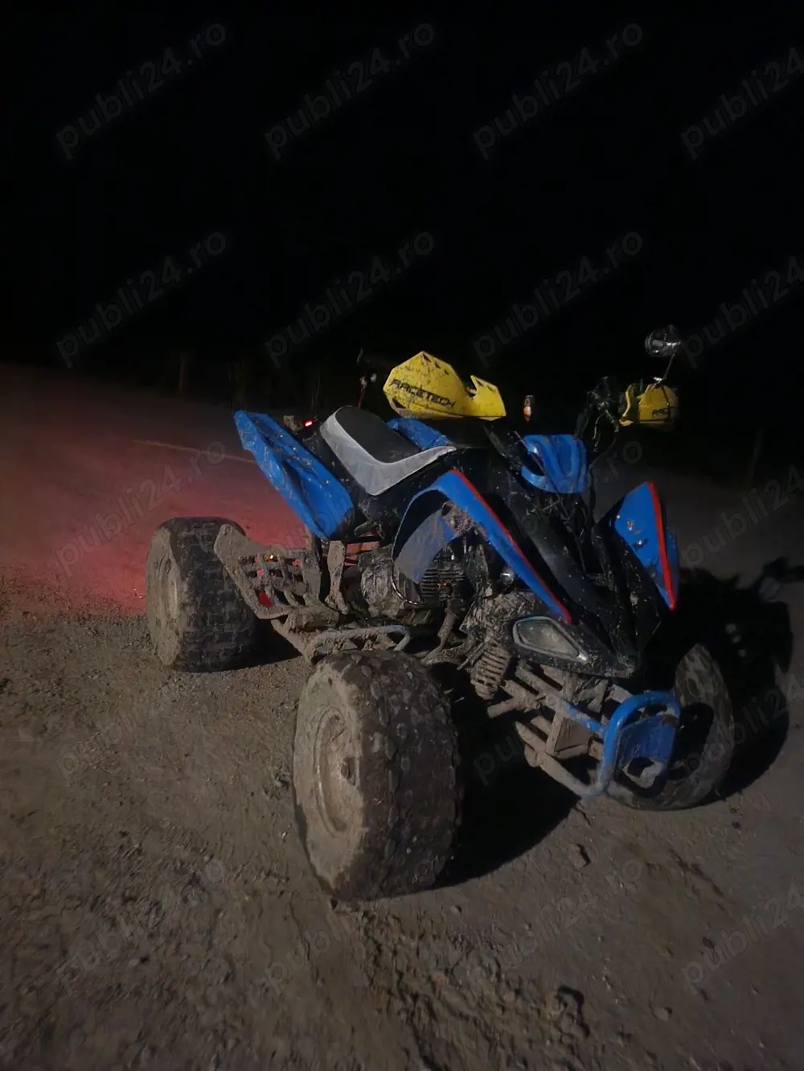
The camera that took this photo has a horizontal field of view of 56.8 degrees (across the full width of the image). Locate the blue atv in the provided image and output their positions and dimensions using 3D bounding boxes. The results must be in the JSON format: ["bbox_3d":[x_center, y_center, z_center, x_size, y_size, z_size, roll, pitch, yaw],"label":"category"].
[{"bbox_3d":[0.049,-0.010,2.168,1.121,1.253,1.814,-1,14,-32],"label":"blue atv"}]

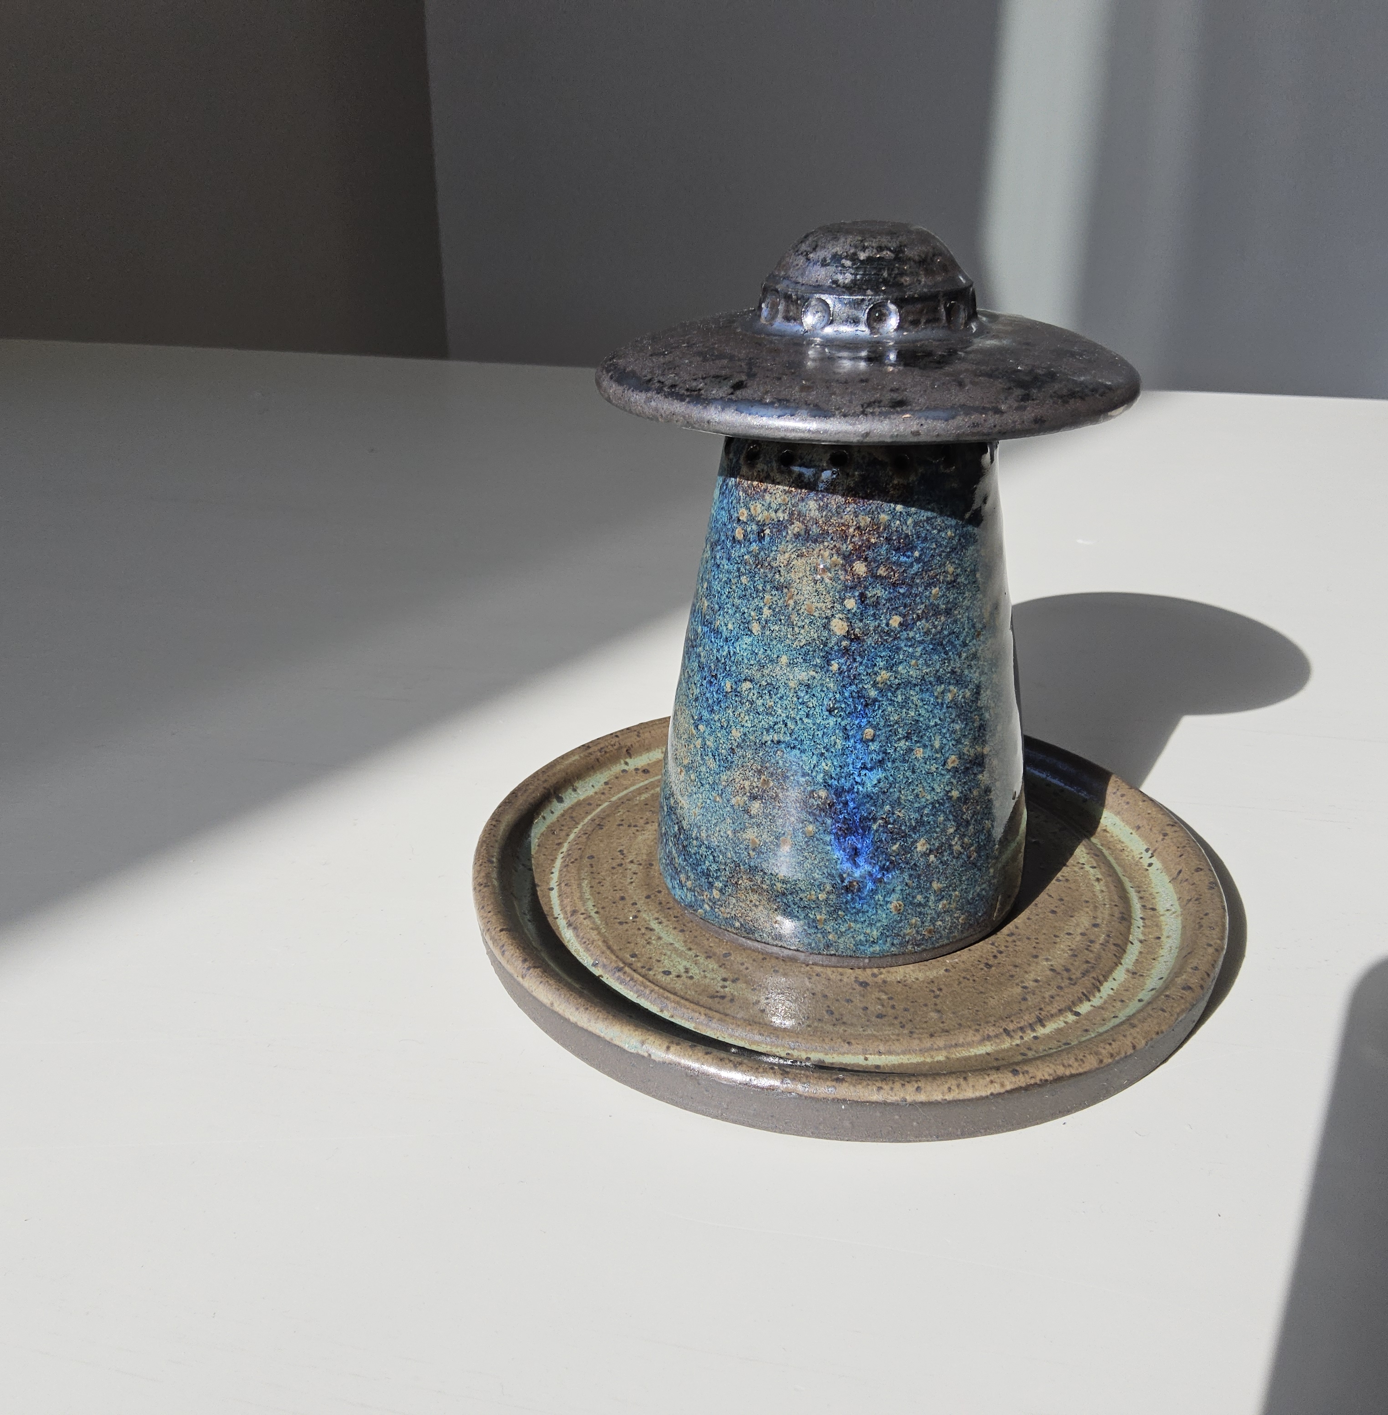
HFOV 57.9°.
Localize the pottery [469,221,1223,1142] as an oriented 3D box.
[{"bbox_3d":[0.029,-0.020,0.231,0.148,0.128,0.148,3,25,7],"label":"pottery"}]

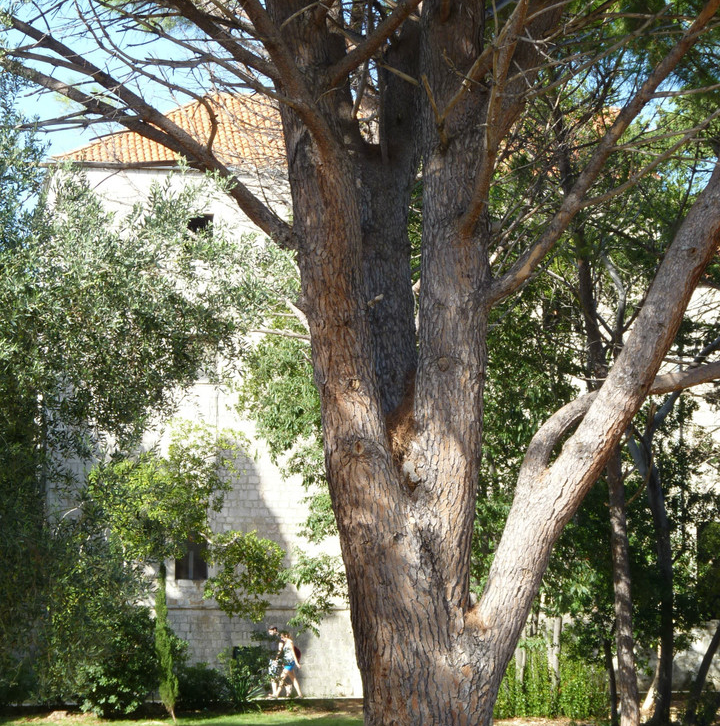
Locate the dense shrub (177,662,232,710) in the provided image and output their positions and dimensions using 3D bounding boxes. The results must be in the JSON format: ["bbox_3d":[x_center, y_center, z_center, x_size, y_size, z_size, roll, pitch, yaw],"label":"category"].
[{"bbox_3d":[-3.546,7.387,55.015,1.277,1.153,1.150,0,-7,0],"label":"dense shrub"}]

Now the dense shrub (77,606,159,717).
[{"bbox_3d":[-5.337,6.566,53.097,1.841,2.446,1.700,0,-7,0],"label":"dense shrub"}]

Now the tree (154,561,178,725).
[{"bbox_3d":[-3.888,5.609,48.477,0.444,3.233,0.420,0,-7,0],"label":"tree"}]

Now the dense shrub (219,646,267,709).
[{"bbox_3d":[-2.680,7.207,55.036,1.095,1.516,1.050,0,-7,0],"label":"dense shrub"}]

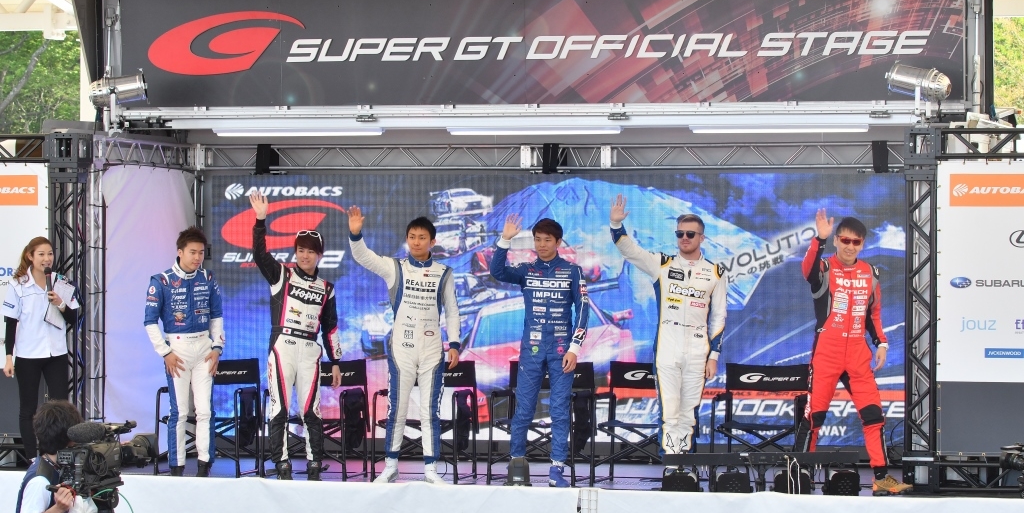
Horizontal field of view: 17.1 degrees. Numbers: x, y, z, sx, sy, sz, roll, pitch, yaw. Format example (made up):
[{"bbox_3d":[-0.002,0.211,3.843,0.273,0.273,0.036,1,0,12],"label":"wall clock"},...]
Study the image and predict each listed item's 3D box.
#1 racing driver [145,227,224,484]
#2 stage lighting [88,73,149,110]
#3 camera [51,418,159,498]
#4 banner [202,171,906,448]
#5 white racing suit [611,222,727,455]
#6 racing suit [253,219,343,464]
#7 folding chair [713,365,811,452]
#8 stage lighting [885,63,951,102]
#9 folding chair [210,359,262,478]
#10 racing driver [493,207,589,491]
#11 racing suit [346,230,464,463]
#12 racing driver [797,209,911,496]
[{"bbox_3d":[-2.245,0.658,23.400,0.537,1.727,0.400,0,0,-4],"label":"racing driver"},{"bbox_3d":[-2.755,-1.166,23.900,0.390,0.230,0.230,-8,-1,7],"label":"stage lighting"},{"bbox_3d":[-2.096,1.041,17.600,0.530,0.350,0.200,-7,6,-42],"label":"camera"},{"bbox_3d":[0.277,0.376,25.013,5.271,1.955,0.100,0,0,14],"label":"banner"},{"bbox_3d":[1.029,0.572,22.450,0.740,1.592,0.400,0,0,5],"label":"white racing suit"},{"bbox_3d":[-1.436,0.569,22.850,0.580,1.630,0.400,0,1,-3],"label":"racing suit"},{"bbox_3d":[1.640,1.121,22.409,0.610,0.800,0.490,0,1,18],"label":"folding chair"},{"bbox_3d":[2.644,-1.125,22.200,0.390,0.230,0.230,10,3,16],"label":"stage lighting"},{"bbox_3d":[-2.088,1.100,23.433,0.610,0.800,0.490,0,1,13],"label":"folding chair"},{"bbox_3d":[0.187,0.617,22.400,0.590,1.780,0.420,0,1,14],"label":"racing driver"},{"bbox_3d":[-0.723,0.619,22.950,0.730,1.546,0.400,0,0,3],"label":"racing suit"},{"bbox_3d":[2.202,0.617,21.950,0.724,1.839,0.500,0,0,7],"label":"racing driver"}]

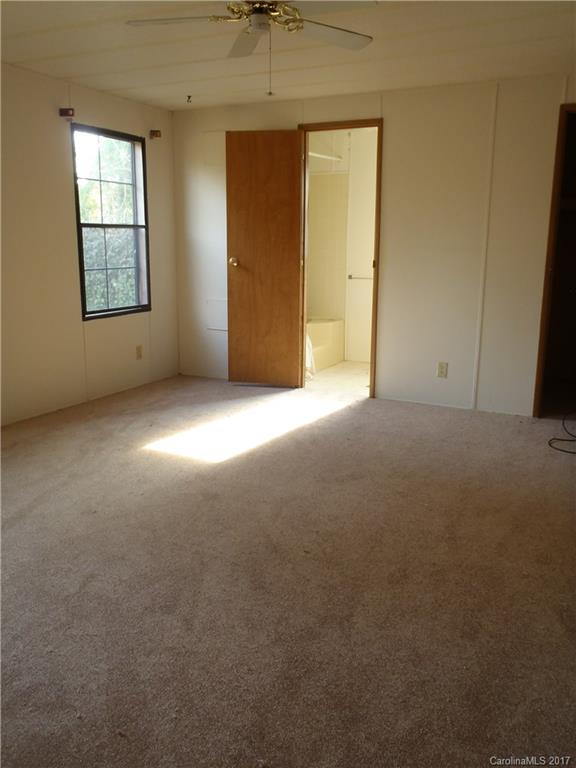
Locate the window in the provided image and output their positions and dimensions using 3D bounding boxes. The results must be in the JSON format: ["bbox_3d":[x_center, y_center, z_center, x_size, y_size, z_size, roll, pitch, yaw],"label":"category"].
[{"bbox_3d":[-1.382,-1.242,4.896,0.090,1.400,0.789,7,14,26],"label":"window"}]

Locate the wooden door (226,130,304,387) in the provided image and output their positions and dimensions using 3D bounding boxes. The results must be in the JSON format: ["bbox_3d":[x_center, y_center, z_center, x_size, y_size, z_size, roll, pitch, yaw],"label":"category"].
[{"bbox_3d":[-0.191,-0.977,5.062,0.617,2.017,0.045,3,13,14],"label":"wooden door"}]

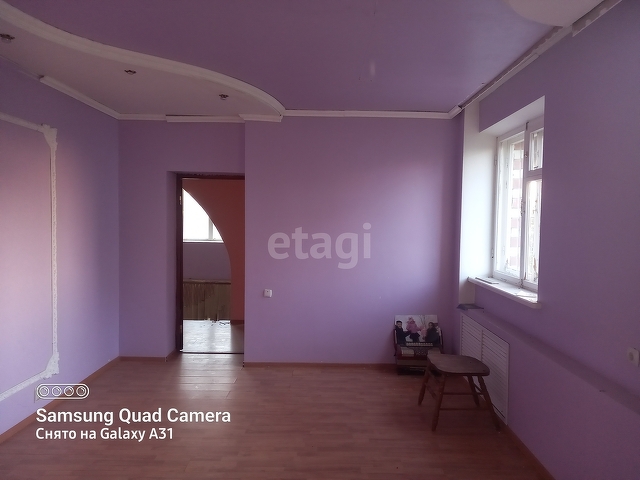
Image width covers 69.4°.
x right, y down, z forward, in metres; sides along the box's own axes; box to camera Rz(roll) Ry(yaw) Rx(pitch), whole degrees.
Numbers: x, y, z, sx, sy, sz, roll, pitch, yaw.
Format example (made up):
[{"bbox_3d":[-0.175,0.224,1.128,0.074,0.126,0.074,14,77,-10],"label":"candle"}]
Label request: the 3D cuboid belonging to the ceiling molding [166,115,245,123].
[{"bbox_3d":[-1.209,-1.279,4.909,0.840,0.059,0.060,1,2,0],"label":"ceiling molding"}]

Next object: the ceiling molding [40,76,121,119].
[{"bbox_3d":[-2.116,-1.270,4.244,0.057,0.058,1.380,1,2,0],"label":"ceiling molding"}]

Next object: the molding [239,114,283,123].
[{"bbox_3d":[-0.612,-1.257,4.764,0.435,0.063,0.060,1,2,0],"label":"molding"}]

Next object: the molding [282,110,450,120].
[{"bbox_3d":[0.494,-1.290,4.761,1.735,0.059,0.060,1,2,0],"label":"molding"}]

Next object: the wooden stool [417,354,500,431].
[{"bbox_3d":[1.097,1.205,3.678,0.525,0.425,0.515,1,2,0],"label":"wooden stool"}]

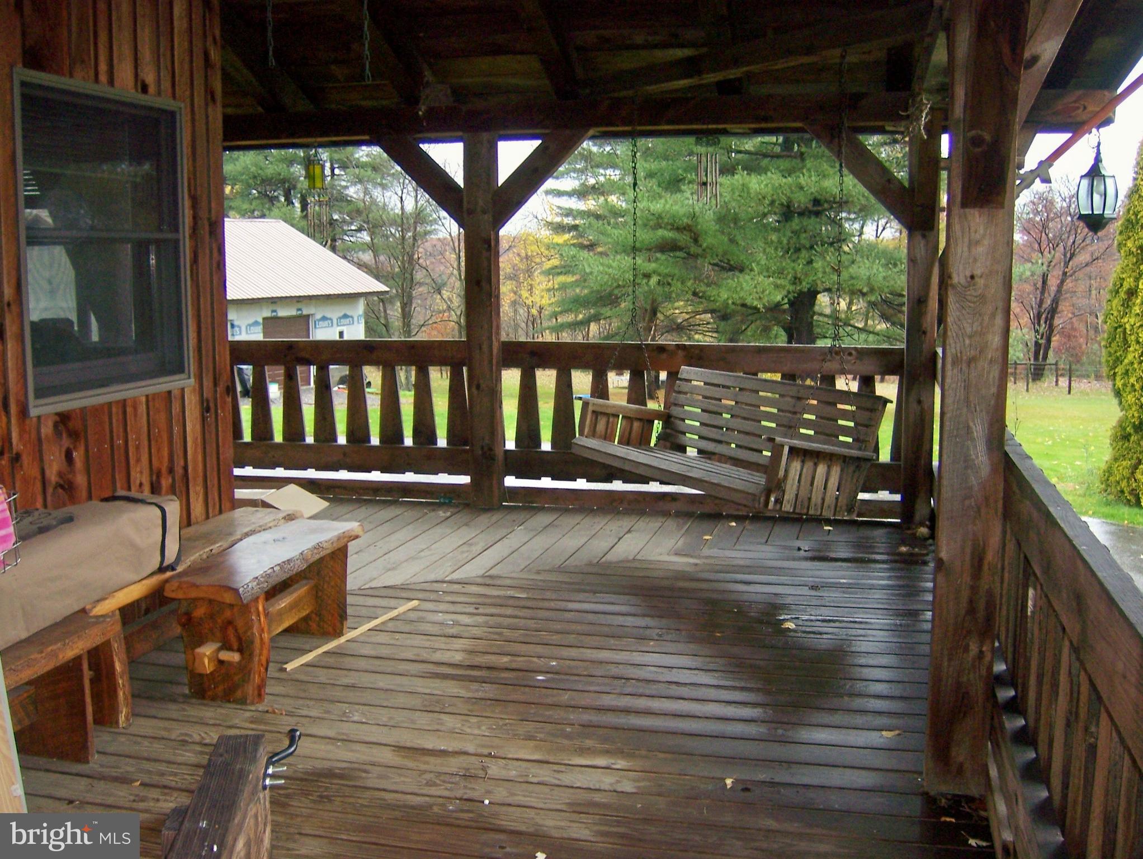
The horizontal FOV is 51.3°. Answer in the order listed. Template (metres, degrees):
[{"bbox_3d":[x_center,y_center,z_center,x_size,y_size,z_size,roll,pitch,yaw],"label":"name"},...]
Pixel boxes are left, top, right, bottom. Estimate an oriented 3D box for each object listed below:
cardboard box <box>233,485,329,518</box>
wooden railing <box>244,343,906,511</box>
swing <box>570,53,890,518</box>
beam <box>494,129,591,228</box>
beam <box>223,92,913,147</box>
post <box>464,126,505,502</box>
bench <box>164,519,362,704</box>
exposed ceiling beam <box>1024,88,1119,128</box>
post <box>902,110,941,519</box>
[{"bbox_3d":[-1.610,0.436,6.199,0.680,0.260,0.420,2,9,14],"label":"cardboard box"},{"bbox_3d":[-0.169,-0.037,7.002,4.180,0.945,0.090,2,9,14],"label":"wooden railing"},{"bbox_3d":[0.734,-0.693,5.857,0.780,2.090,1.620,-6,10,-31],"label":"swing"},{"bbox_3d":[-0.219,-1.451,6.678,0.800,0.133,0.135,-44,-4,16],"label":"beam"},{"bbox_3d":[-0.152,-1.734,6.620,4.100,0.175,0.163,2,9,14],"label":"beam"},{"bbox_3d":[-0.499,-0.612,6.877,0.163,2.120,0.163,2,9,14],"label":"post"},{"bbox_3d":[-1.074,0.638,4.284,0.330,0.415,0.950,2,9,14],"label":"bench"},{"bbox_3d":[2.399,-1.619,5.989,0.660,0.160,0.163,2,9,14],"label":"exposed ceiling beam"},{"bbox_3d":[1.844,-0.558,6.290,0.161,2.150,0.163,2,9,14],"label":"post"}]

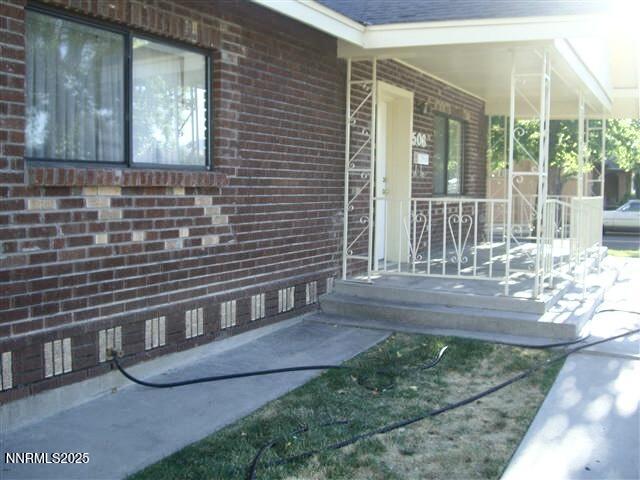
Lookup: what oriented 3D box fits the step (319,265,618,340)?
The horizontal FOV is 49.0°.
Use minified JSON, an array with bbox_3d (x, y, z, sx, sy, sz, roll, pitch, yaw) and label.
[{"bbox_3d":[2.220,0.565,8.604,2.414,0.133,4.860,3,5,28],"label":"step"}]

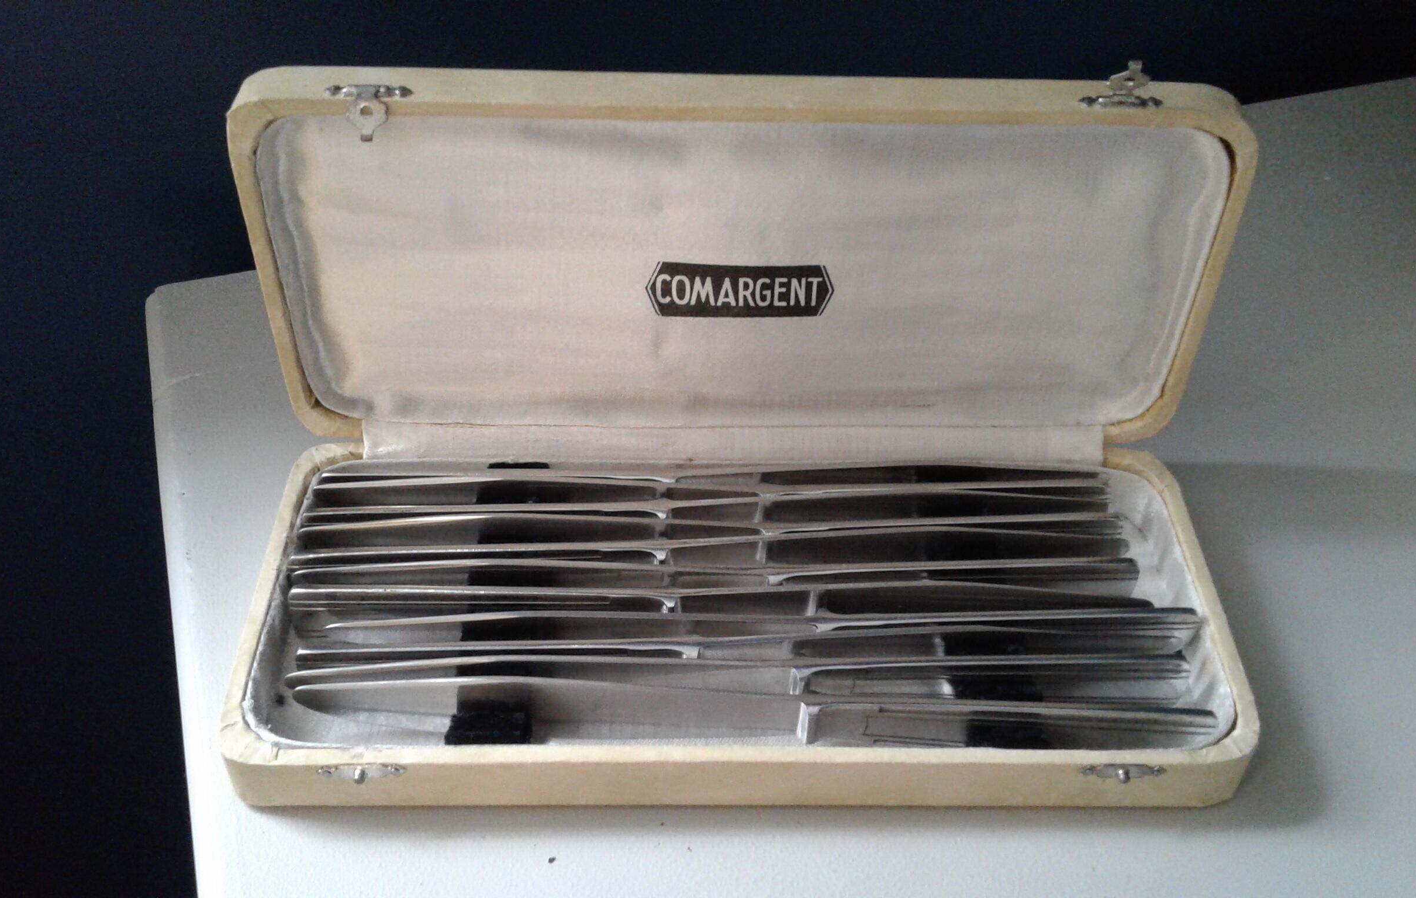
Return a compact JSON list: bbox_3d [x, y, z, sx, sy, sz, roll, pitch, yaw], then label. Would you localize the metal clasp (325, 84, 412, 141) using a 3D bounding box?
[{"bbox_3d":[-0.085,-0.085,0.314,0.022,0.011,0.010,0,39,-1],"label":"metal clasp"}]

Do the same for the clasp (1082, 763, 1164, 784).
[{"bbox_3d":[0.104,0.082,0.312,0.021,0.007,0.003,0,47,-1],"label":"clasp"}]

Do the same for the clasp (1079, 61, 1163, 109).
[{"bbox_3d":[0.105,-0.092,0.313,0.021,0.013,0.009,0,39,-1],"label":"clasp"}]

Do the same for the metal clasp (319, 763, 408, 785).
[{"bbox_3d":[-0.085,0.081,0.308,0.022,0.007,0.003,0,47,-1],"label":"metal clasp"}]

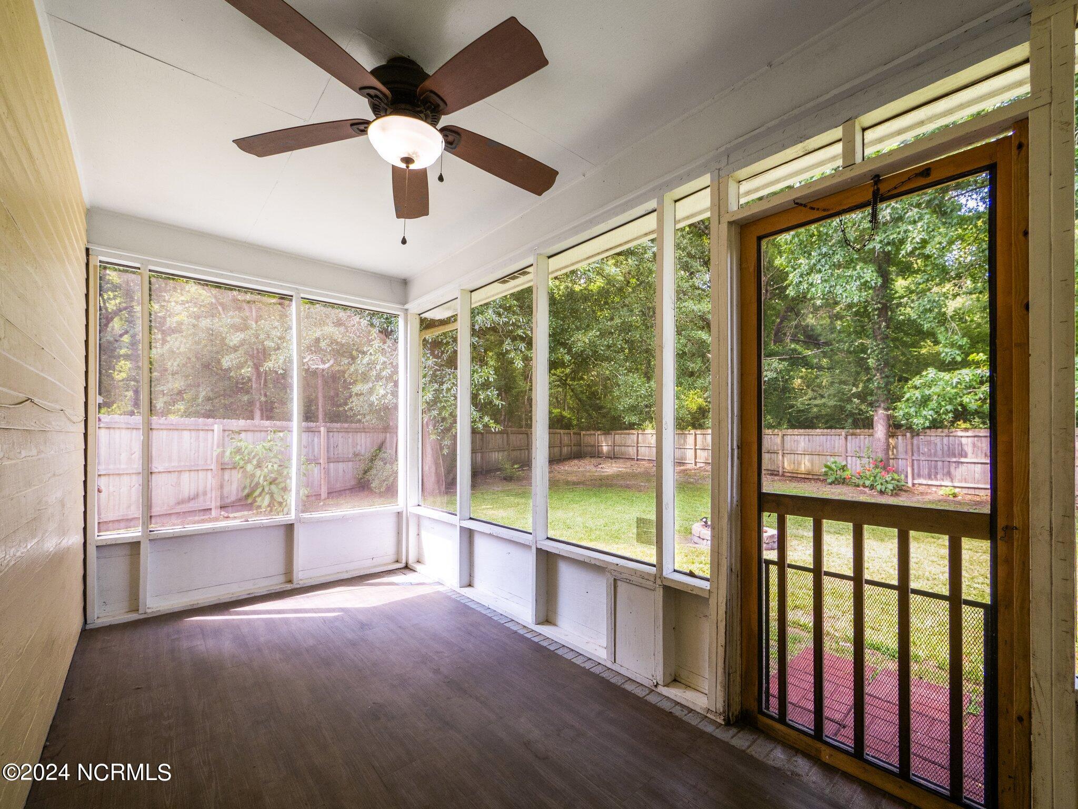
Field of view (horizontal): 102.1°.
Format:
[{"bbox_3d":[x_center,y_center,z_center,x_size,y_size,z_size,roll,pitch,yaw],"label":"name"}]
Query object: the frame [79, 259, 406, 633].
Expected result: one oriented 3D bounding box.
[{"bbox_3d":[-2.013,0.250,3.335,2.020,2.300,0.100,1,-1,-38],"label":"frame"}]

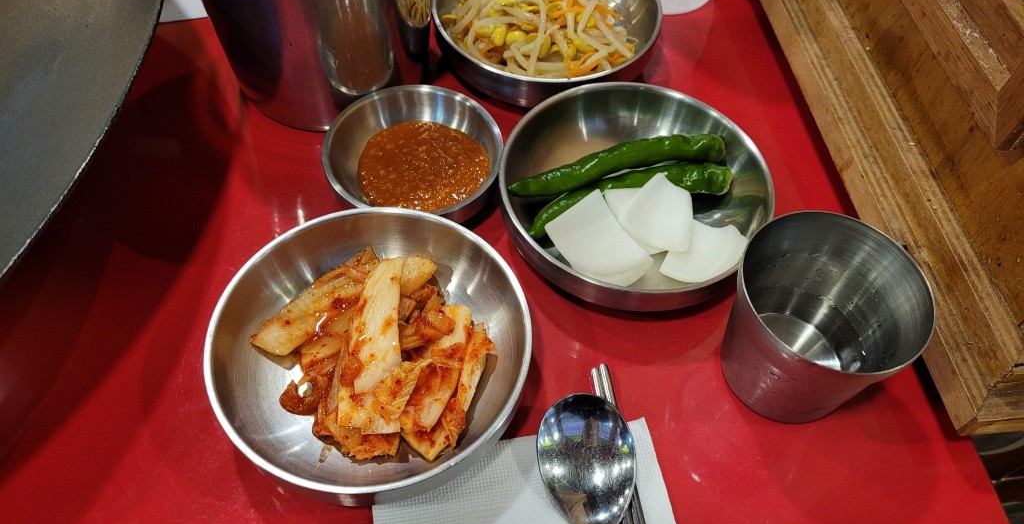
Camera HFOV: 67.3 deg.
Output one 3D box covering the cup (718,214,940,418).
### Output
[{"bbox_3d":[0.123,0.028,0.322,0.073,0.065,0.073,1,55,-2],"label":"cup"}]

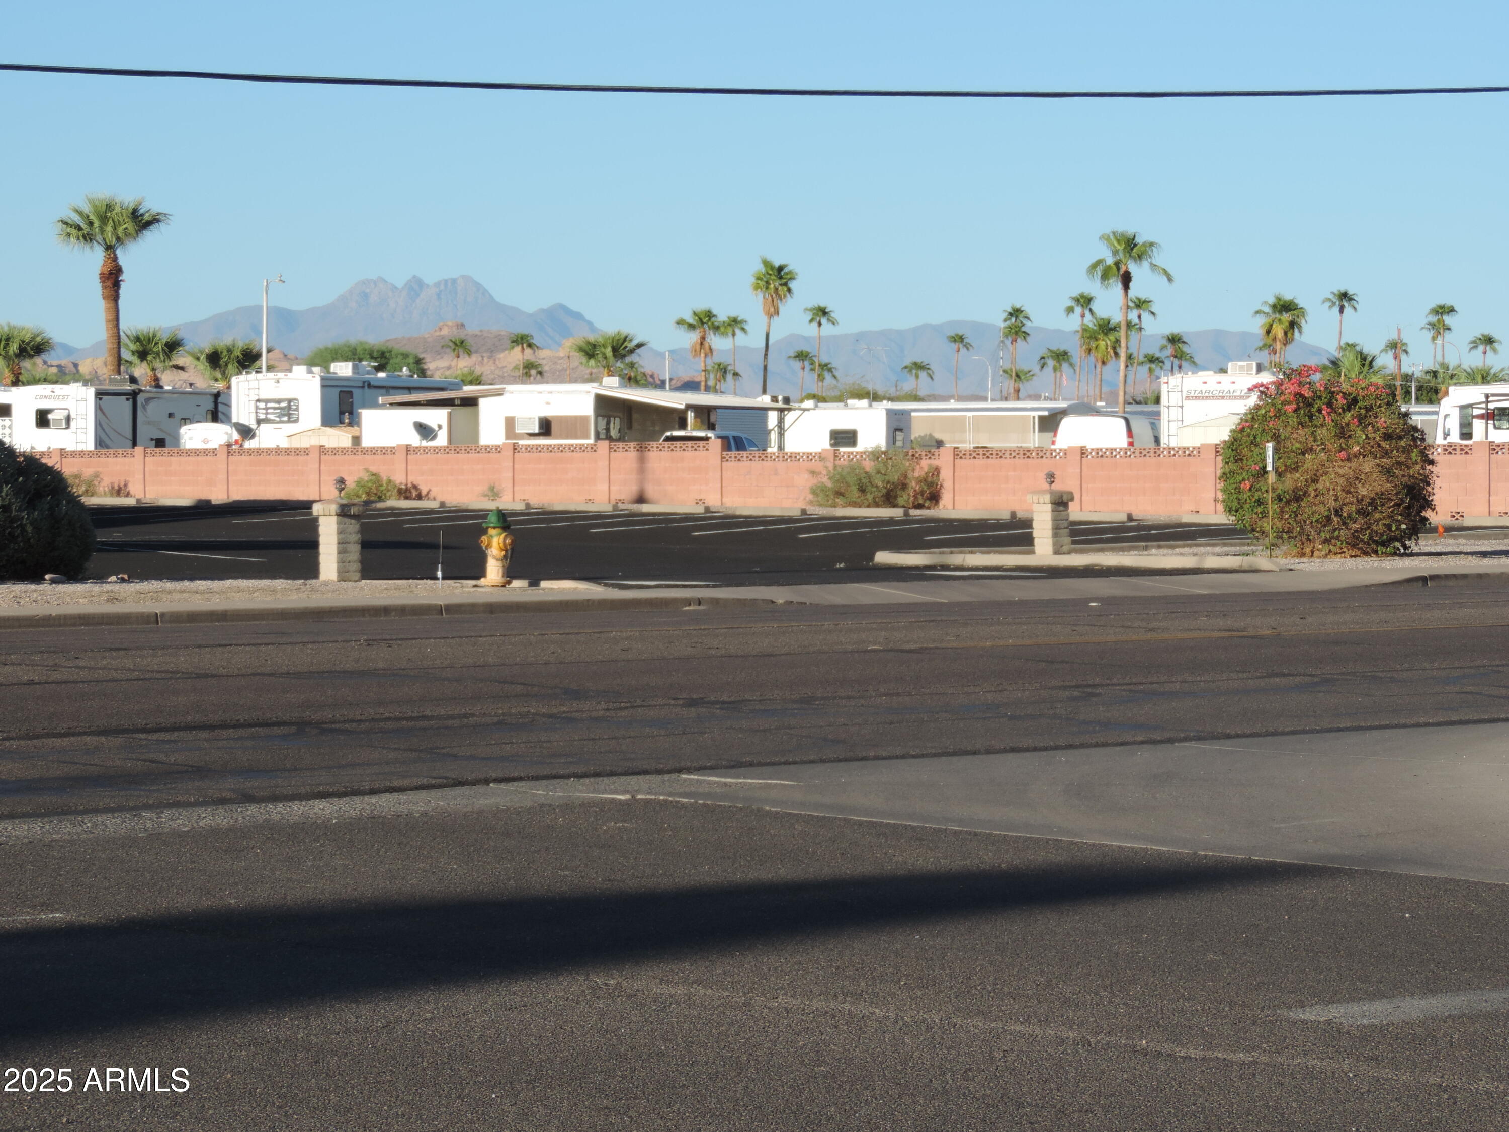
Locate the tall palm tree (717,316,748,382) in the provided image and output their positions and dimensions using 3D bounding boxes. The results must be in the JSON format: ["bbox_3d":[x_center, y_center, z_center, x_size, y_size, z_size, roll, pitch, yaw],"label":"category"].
[{"bbox_3d":[-1.856,-14.814,410.134,2.693,15.361,2.693,0,1,0],"label":"tall palm tree"}]

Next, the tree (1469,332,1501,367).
[{"bbox_3d":[63.823,-14.372,400.000,2.900,12.200,2.900,0,1,0],"label":"tree"}]

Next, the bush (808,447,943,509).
[{"bbox_3d":[2.054,-1.483,77.800,1.700,1.070,2.700,-1,1,-41],"label":"bush"}]

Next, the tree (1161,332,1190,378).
[{"bbox_3d":[34.370,-12.997,374.841,2.415,12.518,2.415,0,1,0],"label":"tree"}]

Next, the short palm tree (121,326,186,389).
[{"bbox_3d":[-22.584,-5.860,171.929,2.437,6.297,2.437,0,1,0],"label":"short palm tree"}]

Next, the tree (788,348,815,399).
[{"bbox_3d":[4.171,-13.284,404.840,2.399,11.901,2.399,0,1,0],"label":"tree"}]

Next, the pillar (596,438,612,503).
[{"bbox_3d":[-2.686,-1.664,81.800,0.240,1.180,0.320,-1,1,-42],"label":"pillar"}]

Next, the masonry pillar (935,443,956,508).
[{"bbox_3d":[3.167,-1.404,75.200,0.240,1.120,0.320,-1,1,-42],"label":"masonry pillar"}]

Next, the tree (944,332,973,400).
[{"bbox_3d":[19.208,-14.695,430.126,2.713,14.470,2.713,0,1,0],"label":"tree"}]

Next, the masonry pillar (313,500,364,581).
[{"bbox_3d":[-4.416,-0.273,48.600,0.390,0.860,0.390,-1,1,-37],"label":"masonry pillar"}]

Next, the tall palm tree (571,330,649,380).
[{"bbox_3d":[-5.519,-5.901,174.929,2.975,6.260,2.975,0,1,0],"label":"tall palm tree"}]

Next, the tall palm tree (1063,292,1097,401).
[{"bbox_3d":[27.766,-15.031,390.144,2.712,16.549,2.712,0,1,0],"label":"tall palm tree"}]

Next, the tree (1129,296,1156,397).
[{"bbox_3d":[34.725,-15.772,409.802,2.429,16.679,2.429,0,1,0],"label":"tree"}]

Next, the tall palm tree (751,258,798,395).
[{"bbox_3d":[1.352,-13.174,300.000,3.100,14.100,3.100,0,1,0],"label":"tall palm tree"}]

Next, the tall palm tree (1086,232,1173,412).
[{"bbox_3d":[11.460,-6.145,139.920,2.632,8.136,2.632,0,1,0],"label":"tall palm tree"}]

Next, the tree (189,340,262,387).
[{"bbox_3d":[-22.554,-6.379,195.057,3.114,6.529,3.114,0,1,0],"label":"tree"}]

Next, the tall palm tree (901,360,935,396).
[{"bbox_3d":[13.372,-11.792,374.860,2.704,10.106,2.704,0,1,0],"label":"tall palm tree"}]

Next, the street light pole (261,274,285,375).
[{"bbox_3d":[-14.204,-5.389,135.000,0.680,6.400,0.240,0,1,0],"label":"street light pole"}]

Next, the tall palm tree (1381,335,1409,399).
[{"bbox_3d":[62.993,-16.110,450.000,2.800,13.300,2.800,0,1,0],"label":"tall palm tree"}]

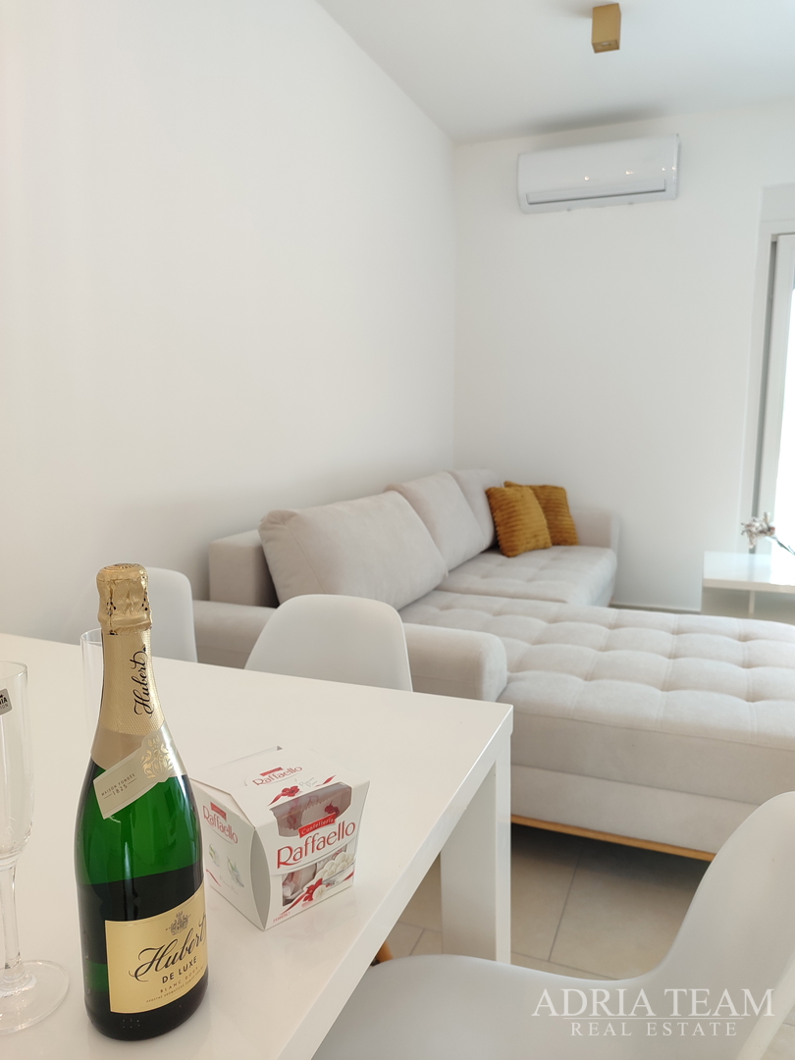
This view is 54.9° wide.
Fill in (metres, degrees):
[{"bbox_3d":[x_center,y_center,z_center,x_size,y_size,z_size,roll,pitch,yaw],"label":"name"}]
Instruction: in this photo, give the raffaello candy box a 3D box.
[{"bbox_3d":[-0.105,0.264,0.675,0.114,0.103,0.114,-8,12,-42],"label":"raffaello candy box"}]

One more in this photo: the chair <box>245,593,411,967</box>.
[{"bbox_3d":[-0.223,0.567,1.321,0.465,0.820,0.530,2,9,18],"label":"chair"}]

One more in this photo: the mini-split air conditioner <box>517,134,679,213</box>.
[{"bbox_3d":[1.063,-1.886,4.076,0.810,0.282,0.200,3,9,22],"label":"mini-split air conditioner"}]

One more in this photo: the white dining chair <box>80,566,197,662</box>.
[{"bbox_3d":[-0.719,0.526,1.611,0.465,0.820,0.530,3,9,22],"label":"white dining chair"}]

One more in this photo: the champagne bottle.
[{"bbox_3d":[-0.179,0.180,0.529,0.085,0.314,0.085,7,11,38],"label":"champagne bottle"}]

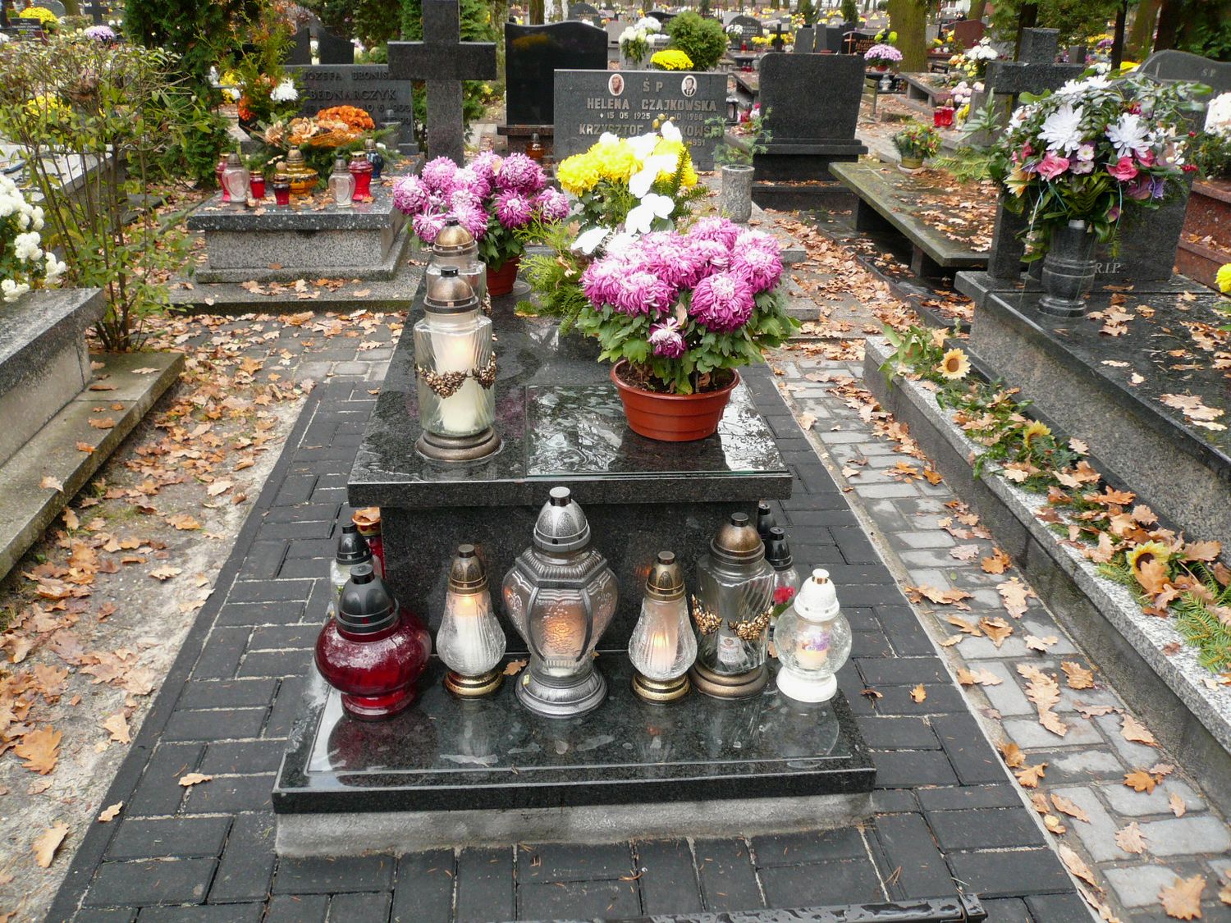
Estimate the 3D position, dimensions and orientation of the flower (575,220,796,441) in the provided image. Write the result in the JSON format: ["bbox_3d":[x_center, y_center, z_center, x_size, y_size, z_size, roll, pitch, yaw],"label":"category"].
[{"bbox_3d":[0.146,-0.278,2.053,0.450,0.425,0.410,-1,27,-5],"label":"flower"}]

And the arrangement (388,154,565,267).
[{"bbox_3d":[-0.382,-0.690,2.812,0.490,0.355,0.460,-2,25,-5],"label":"arrangement"}]

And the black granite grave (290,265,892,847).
[{"bbox_3d":[-0.149,-0.031,2.588,1.040,0.570,2.140,-2,25,-5],"label":"black granite grave"}]

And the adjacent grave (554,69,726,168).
[{"bbox_3d":[0.159,-2.178,6.399,1.090,0.620,0.100,0,25,-1],"label":"adjacent grave"}]

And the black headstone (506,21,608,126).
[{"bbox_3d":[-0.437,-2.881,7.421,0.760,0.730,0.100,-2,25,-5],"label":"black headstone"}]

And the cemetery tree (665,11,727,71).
[{"bbox_3d":[1.193,-6.134,14.861,0.960,1.100,0.960,-2,25,-5],"label":"cemetery tree"}]

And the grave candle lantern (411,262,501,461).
[{"bbox_3d":[-0.295,-0.187,1.853,0.165,0.335,0.165,-2,25,-5],"label":"grave candle lantern"}]

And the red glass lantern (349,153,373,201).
[{"bbox_3d":[-1.311,-1.474,5.128,0.122,0.240,0.122,-2,25,-5],"label":"red glass lantern"}]

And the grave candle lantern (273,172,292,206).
[{"bbox_3d":[-1.667,-1.369,5.000,0.085,0.165,0.085,-2,25,-5],"label":"grave candle lantern"}]

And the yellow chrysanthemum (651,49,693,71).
[{"bbox_3d":[0.528,-3.710,9.409,0.420,0.340,0.420,-1,27,-5],"label":"yellow chrysanthemum"}]

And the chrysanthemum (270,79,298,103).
[{"bbox_3d":[-1.824,-2.041,5.474,0.150,0.130,0.140,-1,27,-5],"label":"chrysanthemum"}]

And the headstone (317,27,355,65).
[{"bbox_3d":[-2.225,-3.132,8.001,0.300,0.650,0.100,-1,27,-5],"label":"headstone"}]

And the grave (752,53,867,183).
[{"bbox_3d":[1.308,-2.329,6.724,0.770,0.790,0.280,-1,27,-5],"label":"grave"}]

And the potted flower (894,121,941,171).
[{"bbox_3d":[1.815,-1.898,6.009,0.280,0.290,0.280,-2,25,-5],"label":"potted flower"}]

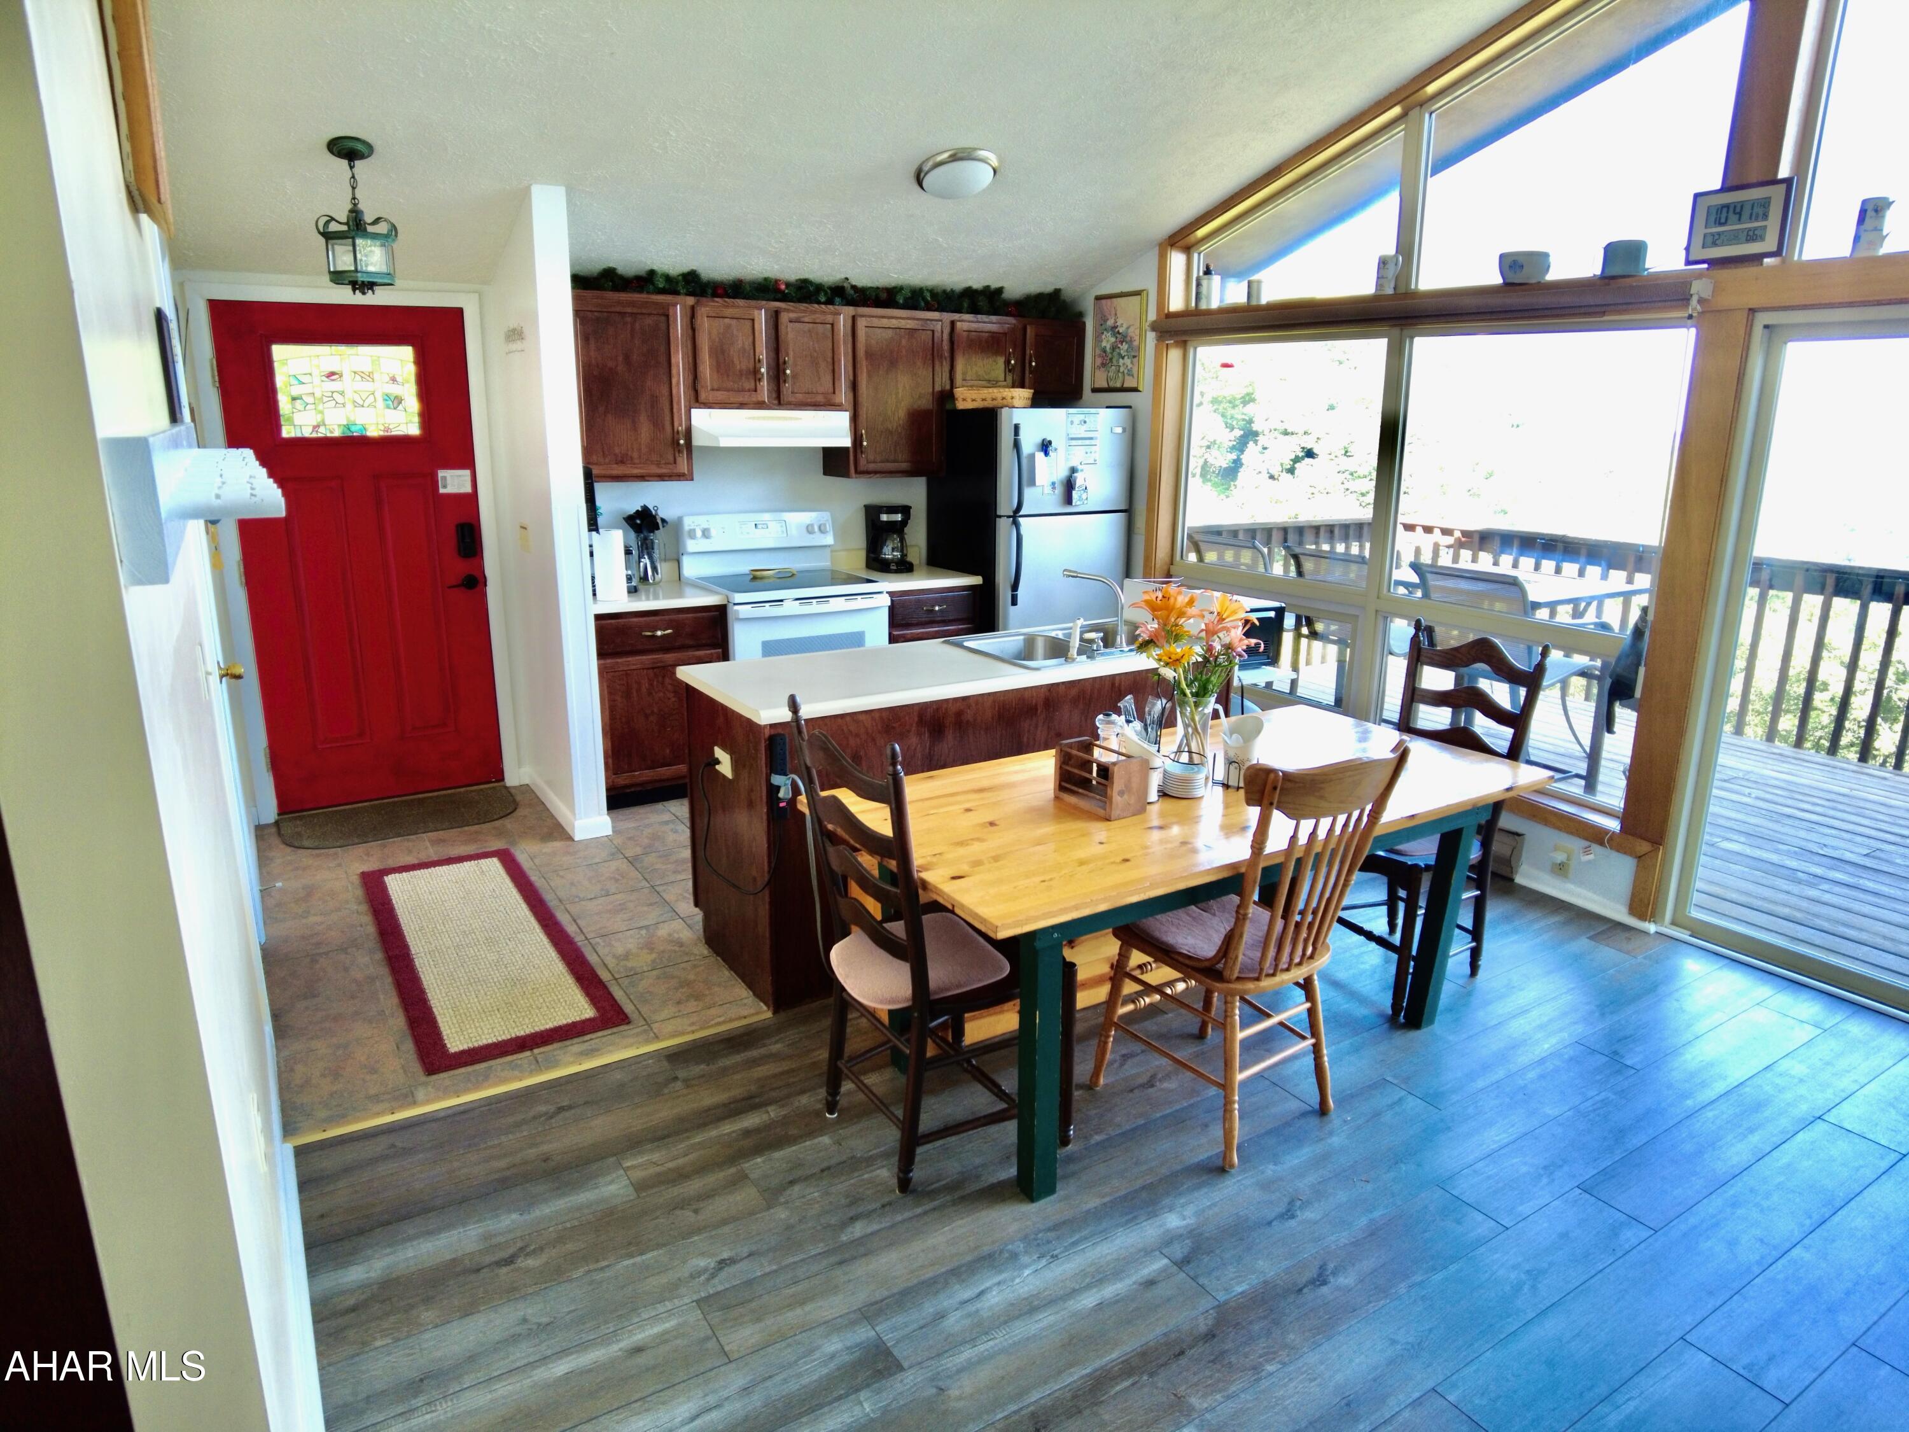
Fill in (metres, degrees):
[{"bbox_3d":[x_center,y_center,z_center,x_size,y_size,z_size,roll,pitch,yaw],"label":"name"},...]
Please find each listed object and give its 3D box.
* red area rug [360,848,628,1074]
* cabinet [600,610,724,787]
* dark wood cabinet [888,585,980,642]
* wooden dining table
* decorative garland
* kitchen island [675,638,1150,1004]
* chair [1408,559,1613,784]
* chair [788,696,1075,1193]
[{"bbox_3d":[-1.544,0.718,3.567,0.517,0.012,1.547,-8,17,-32],"label":"red area rug"},{"bbox_3d":[-1.403,-0.107,4.955,0.610,0.845,0.610,-9,18,-32],"label":"cabinet"},{"bbox_3d":[-0.264,-0.273,5.679,0.485,0.855,0.610,-9,18,-32],"label":"dark wood cabinet"},{"bbox_3d":[0.610,0.533,2.932,1.824,0.744,0.859,-8,17,-32],"label":"wooden dining table"},{"bbox_3d":[-0.509,-1.946,5.127,2.680,0.130,0.190,-8,17,-31],"label":"decorative garland"},{"bbox_3d":[0.046,0.252,3.652,1.720,0.914,0.650,-8,17,-31],"label":"kitchen island"},{"bbox_3d":[2.667,-0.181,5.313,0.670,1.070,0.610,-13,20,-42],"label":"chair"},{"bbox_3d":[-0.047,0.478,2.515,0.505,1.040,0.490,-9,17,-33],"label":"chair"}]

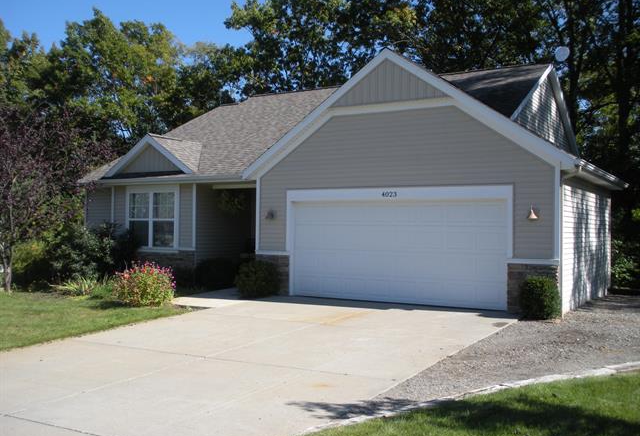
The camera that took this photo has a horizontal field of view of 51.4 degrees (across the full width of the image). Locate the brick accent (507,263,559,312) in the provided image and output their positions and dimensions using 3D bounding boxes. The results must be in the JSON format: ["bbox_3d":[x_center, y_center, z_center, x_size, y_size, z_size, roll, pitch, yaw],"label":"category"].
[{"bbox_3d":[3.973,1.320,12.413,0.937,0.930,0.160,0,-1,30],"label":"brick accent"}]

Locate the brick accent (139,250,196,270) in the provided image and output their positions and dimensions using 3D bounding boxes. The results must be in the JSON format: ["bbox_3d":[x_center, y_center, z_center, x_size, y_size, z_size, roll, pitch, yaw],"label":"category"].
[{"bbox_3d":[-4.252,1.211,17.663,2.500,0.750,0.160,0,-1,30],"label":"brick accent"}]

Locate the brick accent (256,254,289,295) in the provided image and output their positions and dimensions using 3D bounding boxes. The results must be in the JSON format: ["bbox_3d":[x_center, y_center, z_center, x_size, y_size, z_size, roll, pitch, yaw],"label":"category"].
[{"bbox_3d":[-1.093,1.316,15.381,0.922,0.910,0.160,0,-1,30],"label":"brick accent"}]

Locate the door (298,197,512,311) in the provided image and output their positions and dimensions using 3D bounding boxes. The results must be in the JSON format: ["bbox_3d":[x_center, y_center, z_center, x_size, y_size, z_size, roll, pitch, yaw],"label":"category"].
[{"bbox_3d":[1.506,0.699,13.963,4.880,2.135,0.110,0,-1,30],"label":"door"}]

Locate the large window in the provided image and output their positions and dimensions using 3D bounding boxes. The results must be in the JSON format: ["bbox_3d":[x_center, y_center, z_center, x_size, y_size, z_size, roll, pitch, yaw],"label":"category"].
[{"bbox_3d":[-4.494,0.026,17.817,1.801,1.582,0.120,0,-1,30],"label":"large window"}]

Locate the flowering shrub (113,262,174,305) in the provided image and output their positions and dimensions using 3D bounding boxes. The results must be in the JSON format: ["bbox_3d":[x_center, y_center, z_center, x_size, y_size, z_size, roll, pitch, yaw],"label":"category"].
[{"bbox_3d":[-3.349,1.235,12.700,1.150,0.800,1.100,0,0,0],"label":"flowering shrub"}]

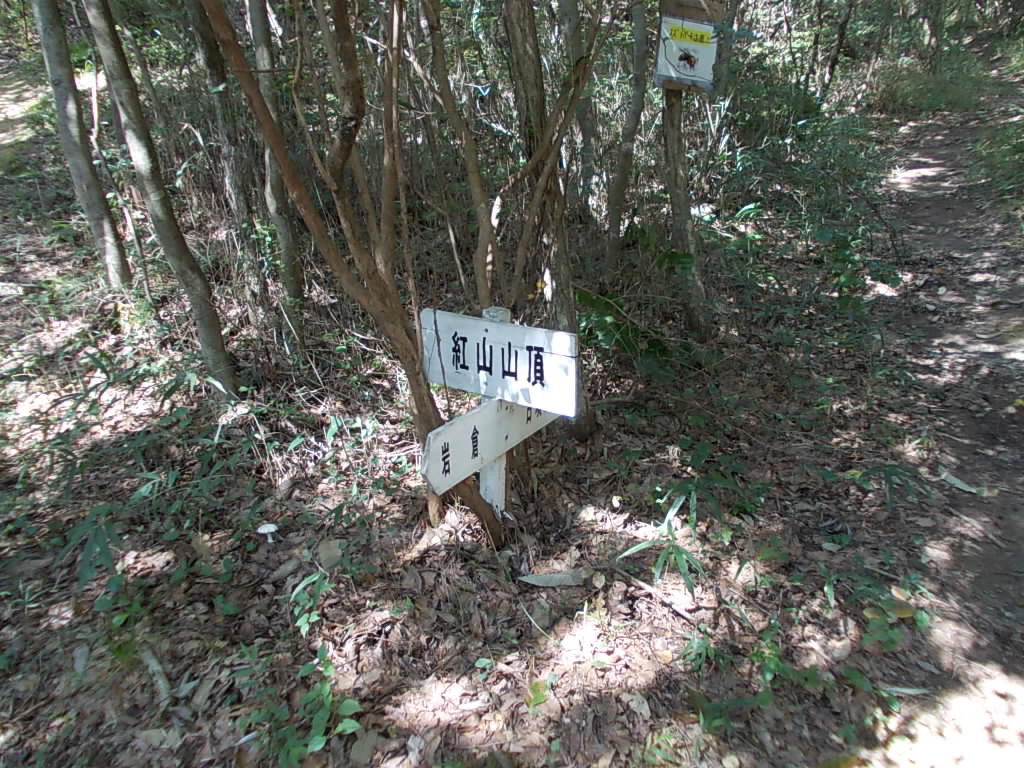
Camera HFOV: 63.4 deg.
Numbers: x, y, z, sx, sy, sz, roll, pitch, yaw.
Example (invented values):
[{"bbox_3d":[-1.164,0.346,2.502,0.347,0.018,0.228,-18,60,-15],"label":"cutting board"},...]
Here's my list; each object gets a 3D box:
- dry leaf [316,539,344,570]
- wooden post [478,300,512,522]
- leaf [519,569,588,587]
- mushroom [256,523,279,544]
[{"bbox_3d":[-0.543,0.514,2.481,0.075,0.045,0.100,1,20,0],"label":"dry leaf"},{"bbox_3d":[-0.056,0.098,2.679,0.065,0.710,0.065,13,23,28],"label":"wooden post"},{"bbox_3d":[0.120,0.561,2.426,0.202,0.020,0.060,1,20,0],"label":"leaf"},{"bbox_3d":[-0.754,0.465,2.574,0.066,0.060,0.066,1,20,0],"label":"mushroom"}]

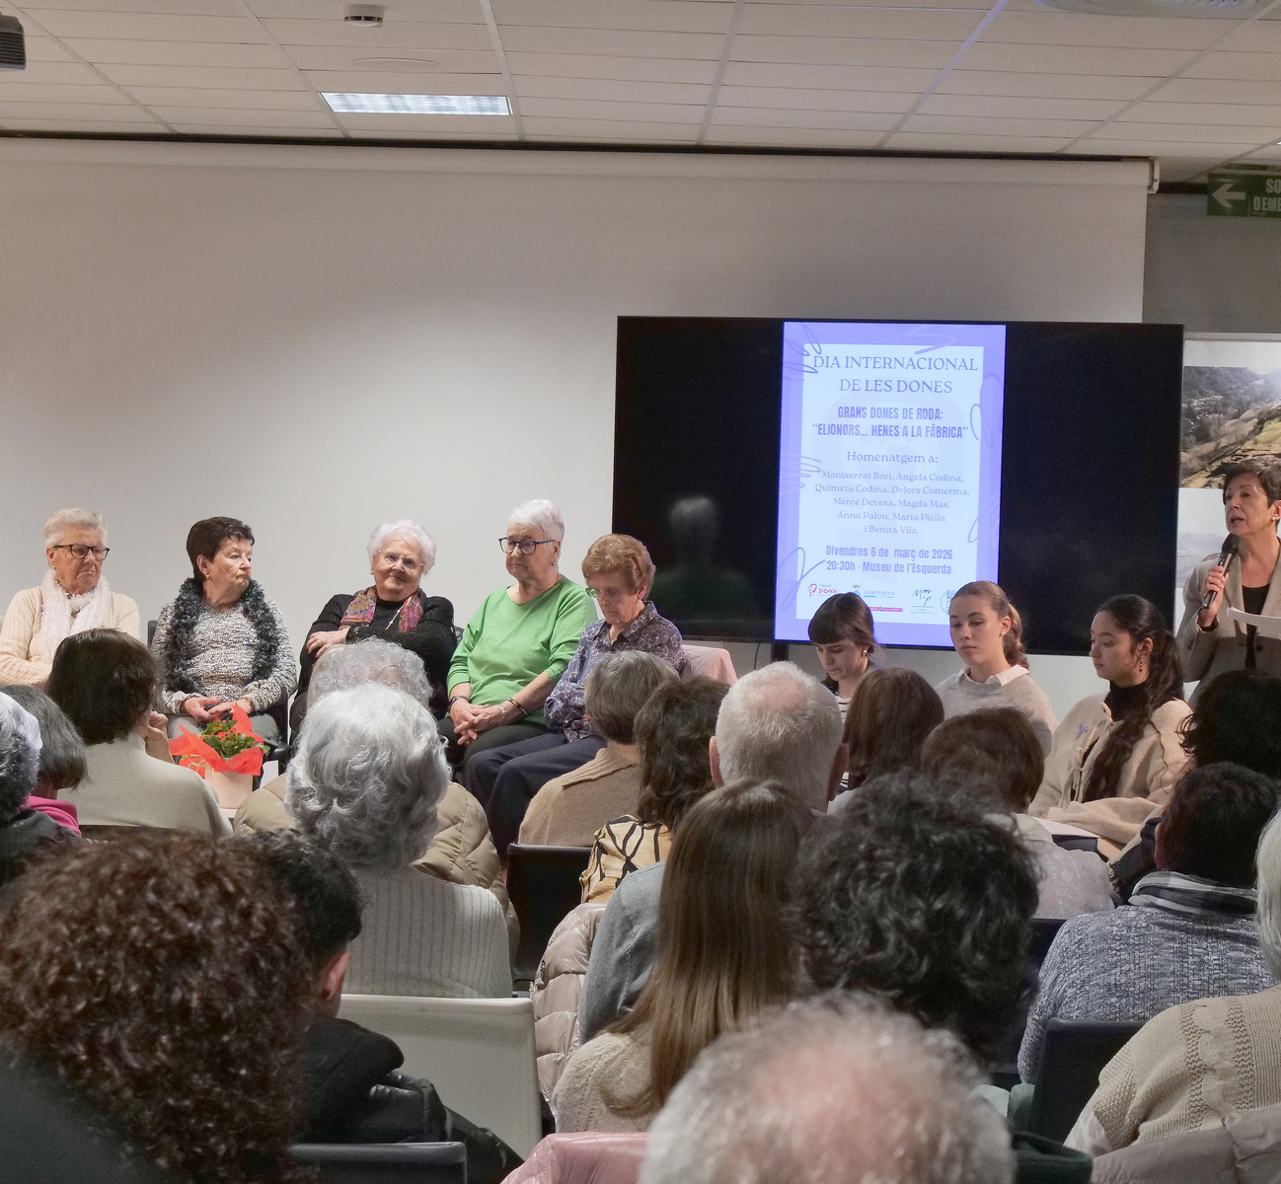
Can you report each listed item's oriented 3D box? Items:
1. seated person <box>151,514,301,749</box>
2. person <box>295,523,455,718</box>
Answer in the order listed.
[{"bbox_3d":[-1.302,0.407,10.276,0.470,1.273,0.740,2,2,-6],"label":"seated person"},{"bbox_3d":[-0.798,0.423,10.125,0.500,1.284,0.740,2,2,-2],"label":"person"}]

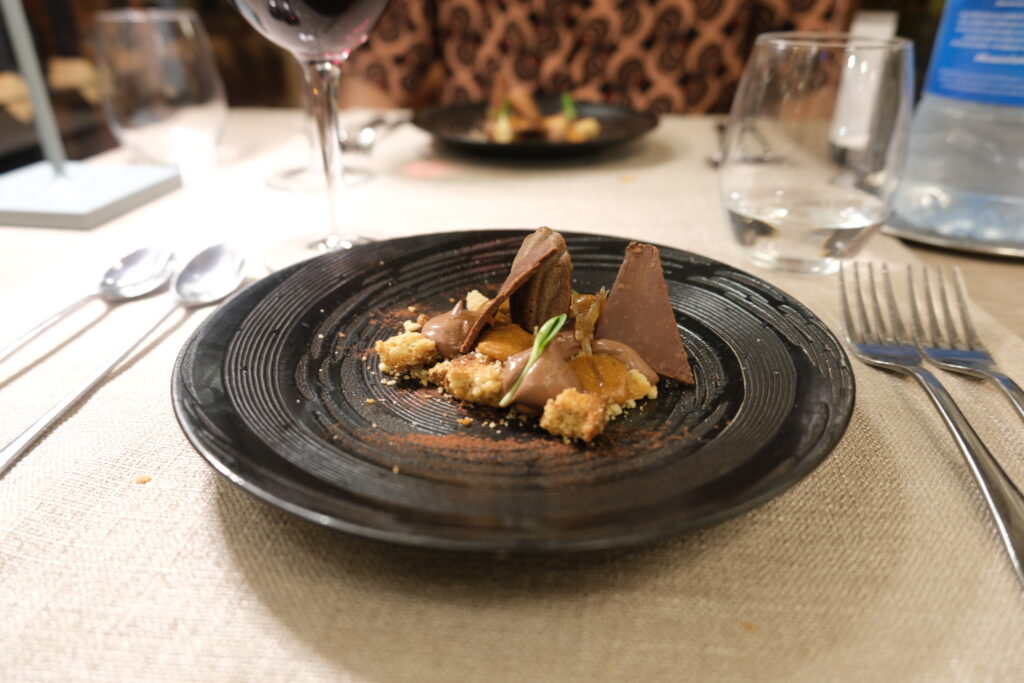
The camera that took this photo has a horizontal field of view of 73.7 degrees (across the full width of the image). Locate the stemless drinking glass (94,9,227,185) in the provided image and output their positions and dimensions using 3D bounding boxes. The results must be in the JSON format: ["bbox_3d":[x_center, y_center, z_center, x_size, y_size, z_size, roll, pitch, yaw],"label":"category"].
[{"bbox_3d":[-0.271,-0.187,0.532,0.087,0.114,0.087,0,27,0],"label":"stemless drinking glass"}]

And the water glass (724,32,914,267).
[{"bbox_3d":[0.157,-0.094,0.352,0.088,0.113,0.088,0,27,0],"label":"water glass"}]

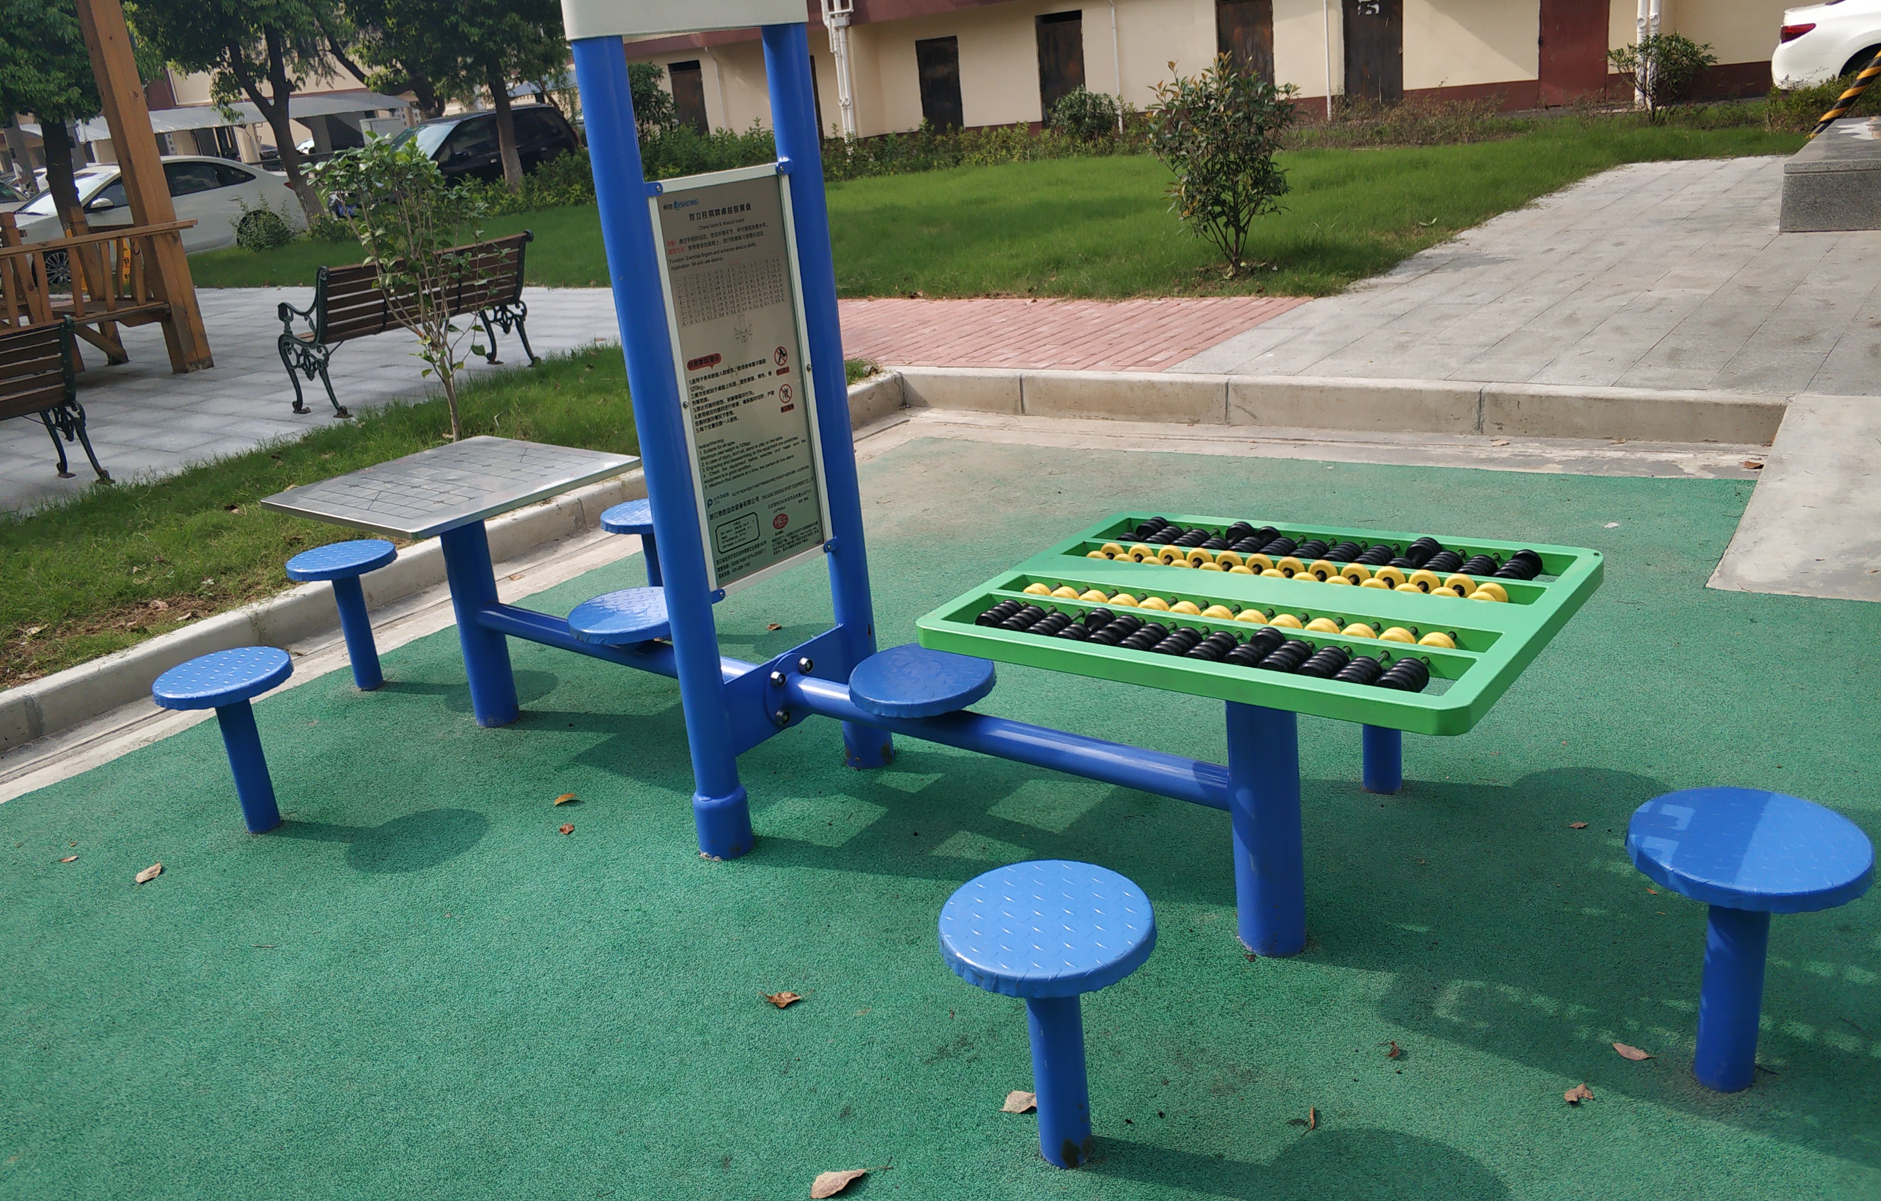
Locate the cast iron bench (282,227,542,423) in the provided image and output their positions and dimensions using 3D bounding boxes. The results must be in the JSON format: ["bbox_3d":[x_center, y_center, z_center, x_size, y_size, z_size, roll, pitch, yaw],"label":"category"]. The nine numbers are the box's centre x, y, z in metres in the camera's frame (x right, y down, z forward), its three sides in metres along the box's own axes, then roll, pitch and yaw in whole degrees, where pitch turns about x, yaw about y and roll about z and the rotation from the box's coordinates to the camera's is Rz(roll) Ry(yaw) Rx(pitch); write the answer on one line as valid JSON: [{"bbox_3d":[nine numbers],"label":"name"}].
[{"bbox_3d":[-2.869,-1.541,8.043,0.610,0.775,1.400,8,24,34],"label":"cast iron bench"}]

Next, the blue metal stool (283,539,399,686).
[{"bbox_3d":[-1.663,0.059,4.176,0.296,0.388,0.296,9,24,36],"label":"blue metal stool"}]

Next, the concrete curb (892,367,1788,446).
[{"bbox_3d":[1.357,-0.826,6.009,3.662,0.172,0.150,8,23,34],"label":"concrete curb"}]

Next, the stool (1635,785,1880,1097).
[{"bbox_3d":[1.118,0.506,2.060,0.296,0.388,0.296,9,24,36],"label":"stool"}]

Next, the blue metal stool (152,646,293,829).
[{"bbox_3d":[-1.587,0.343,3.343,0.296,0.388,0.296,9,24,36],"label":"blue metal stool"}]

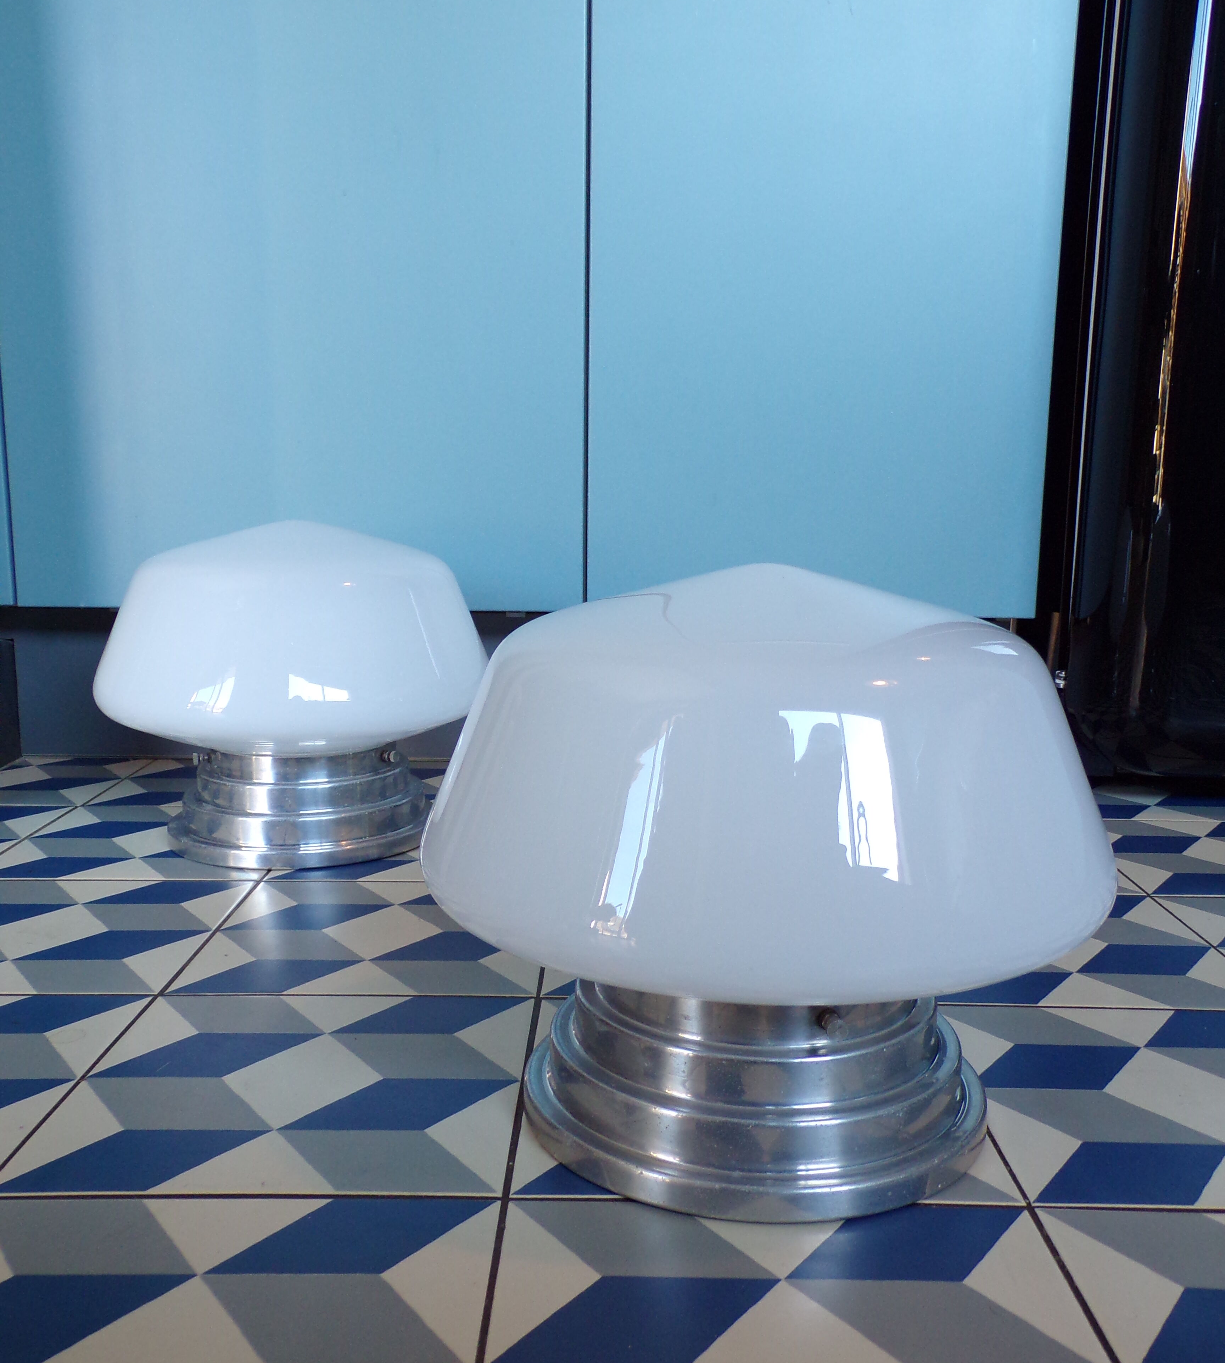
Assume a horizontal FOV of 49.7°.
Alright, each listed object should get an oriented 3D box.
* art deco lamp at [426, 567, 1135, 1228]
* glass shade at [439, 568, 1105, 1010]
[{"bbox_3d":[0.064,0.069,0.573,0.290,0.240,0.290,1,8,0],"label":"art deco lamp"},{"bbox_3d":[0.064,0.034,0.568,0.290,0.170,0.290,1,8,0],"label":"glass shade"}]

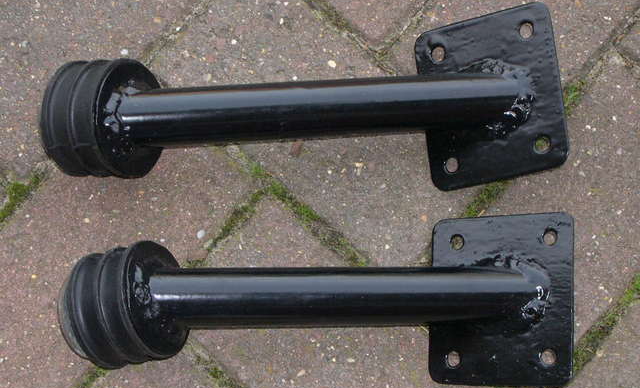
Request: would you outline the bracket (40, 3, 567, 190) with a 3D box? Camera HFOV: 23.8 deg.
[{"bbox_3d":[-0.013,-0.047,0.890,0.303,0.084,0.100,-4,80,-5],"label":"bracket"}]

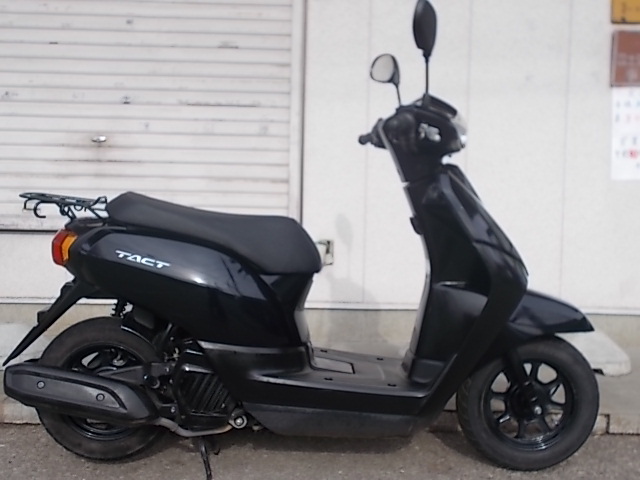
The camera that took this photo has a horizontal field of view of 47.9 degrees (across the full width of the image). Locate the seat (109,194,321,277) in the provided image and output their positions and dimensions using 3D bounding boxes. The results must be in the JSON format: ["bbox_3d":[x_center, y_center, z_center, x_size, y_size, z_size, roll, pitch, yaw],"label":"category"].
[{"bbox_3d":[-0.288,-0.021,1.997,0.600,0.210,0.270,1,4,-5],"label":"seat"}]

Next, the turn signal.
[{"bbox_3d":[-0.663,0.021,1.877,0.070,0.097,0.090,0,4,-16],"label":"turn signal"}]

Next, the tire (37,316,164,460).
[{"bbox_3d":[-0.594,0.413,2.000,0.402,0.402,0.085,1,4,-5],"label":"tire"}]

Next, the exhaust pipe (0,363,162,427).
[{"bbox_3d":[-0.614,0.394,1.881,0.390,0.115,0.130,11,3,-6],"label":"exhaust pipe"}]

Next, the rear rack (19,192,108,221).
[{"bbox_3d":[-0.688,-0.093,1.957,0.225,0.070,0.210,1,4,-5],"label":"rear rack"}]

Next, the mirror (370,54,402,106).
[{"bbox_3d":[0.204,-0.495,2.229,0.060,0.165,0.125,0,4,-22],"label":"mirror"}]

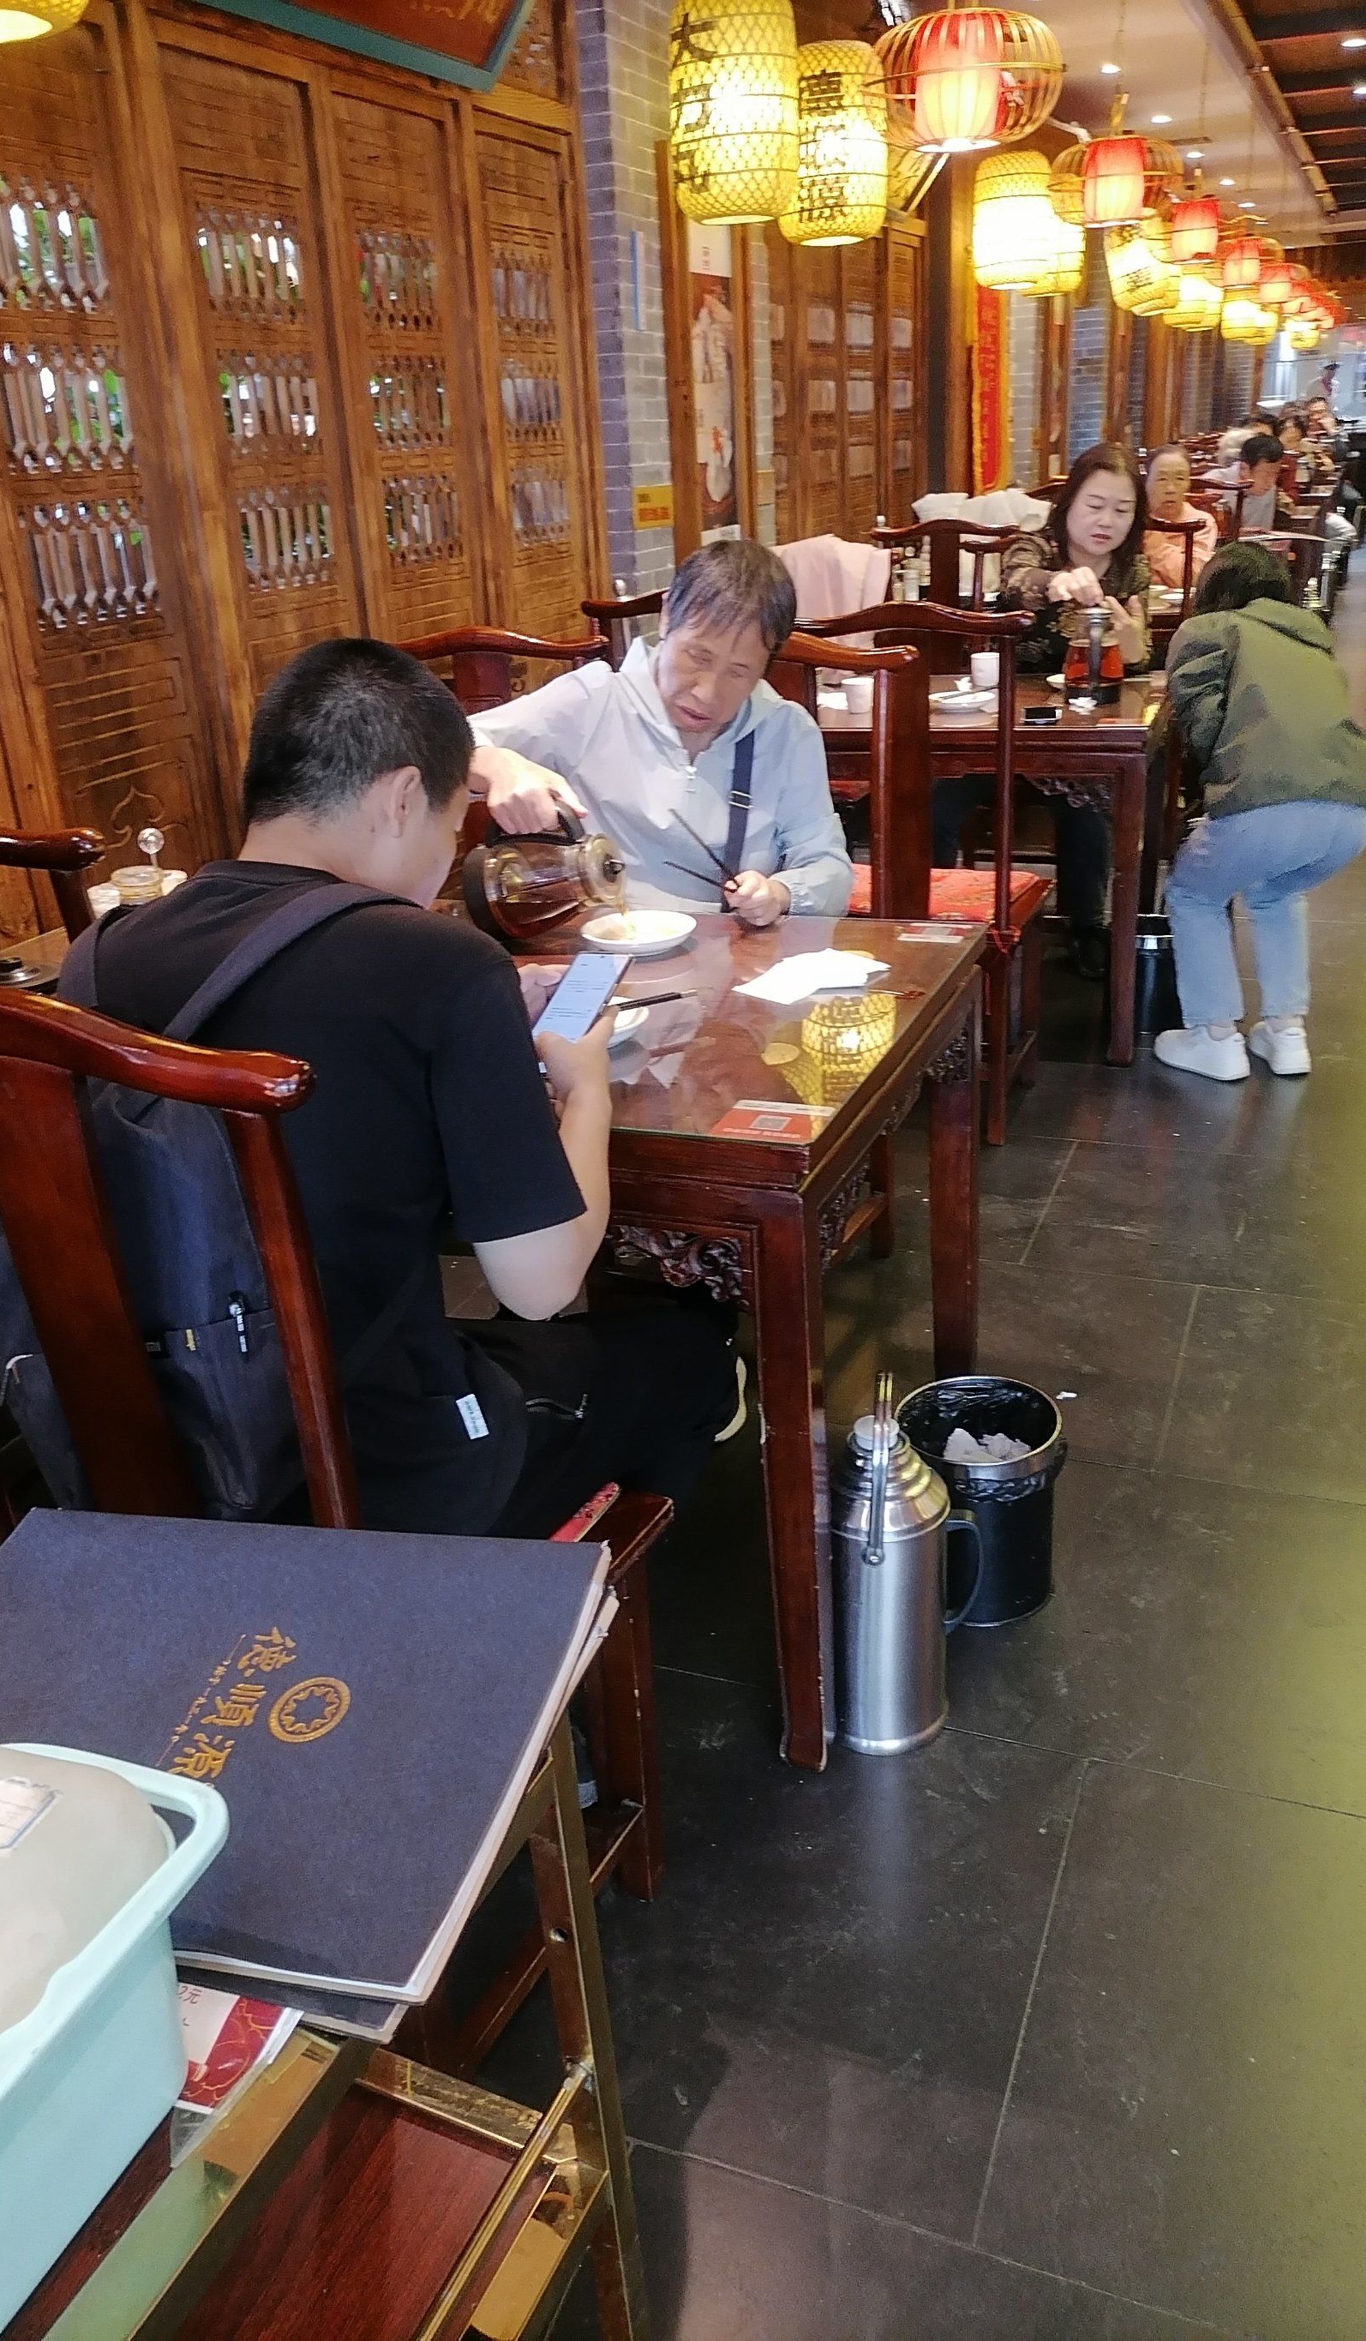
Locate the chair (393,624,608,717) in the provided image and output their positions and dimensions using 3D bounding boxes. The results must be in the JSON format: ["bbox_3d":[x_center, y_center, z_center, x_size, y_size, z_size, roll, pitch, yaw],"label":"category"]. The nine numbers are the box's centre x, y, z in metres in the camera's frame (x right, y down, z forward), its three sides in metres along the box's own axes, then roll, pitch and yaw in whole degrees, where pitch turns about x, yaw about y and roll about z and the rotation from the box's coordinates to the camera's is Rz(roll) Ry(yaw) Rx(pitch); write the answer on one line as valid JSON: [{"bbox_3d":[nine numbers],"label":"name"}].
[{"bbox_3d":[-0.424,-0.437,3.249,0.480,1.060,0.500,6,25,20],"label":"chair"}]

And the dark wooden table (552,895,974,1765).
[{"bbox_3d":[-0.316,0.106,2.362,1.280,0.746,0.810,6,25,20],"label":"dark wooden table"}]

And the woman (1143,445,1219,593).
[{"bbox_3d":[1.804,-2.005,6.499,0.460,1.210,0.620,6,25,20],"label":"woman"}]

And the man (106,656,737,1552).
[{"bbox_3d":[-0.275,0.158,1.639,0.550,1.260,0.680,8,25,26],"label":"man"}]

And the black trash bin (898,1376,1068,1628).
[{"bbox_3d":[0.372,0.414,2.218,0.206,0.242,0.206,6,25,20],"label":"black trash bin"}]

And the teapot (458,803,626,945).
[{"bbox_3d":[-0.190,-0.398,2.354,0.200,0.175,0.135,-7,20,26],"label":"teapot"}]

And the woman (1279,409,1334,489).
[{"bbox_3d":[4.364,-4.743,12.584,0.500,1.250,0.700,6,25,20],"label":"woman"}]

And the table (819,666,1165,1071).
[{"bbox_3d":[0.531,-0.801,4.399,1.280,0.747,0.800,6,25,20],"label":"table"}]

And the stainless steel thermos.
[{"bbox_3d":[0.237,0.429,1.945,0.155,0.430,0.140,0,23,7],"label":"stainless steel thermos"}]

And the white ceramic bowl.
[{"bbox_3d":[-0.057,-0.306,2.299,0.150,0.038,0.150,-2,23,1],"label":"white ceramic bowl"}]

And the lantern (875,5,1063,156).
[{"bbox_3d":[0.654,-2.528,4.077,0.470,0.285,0.470,6,25,20],"label":"lantern"}]

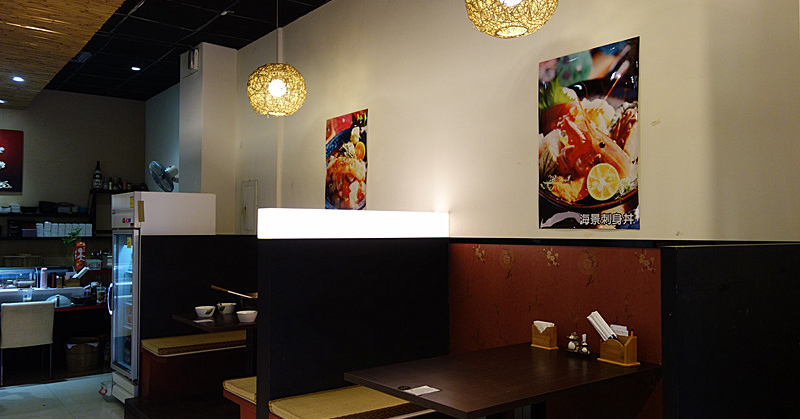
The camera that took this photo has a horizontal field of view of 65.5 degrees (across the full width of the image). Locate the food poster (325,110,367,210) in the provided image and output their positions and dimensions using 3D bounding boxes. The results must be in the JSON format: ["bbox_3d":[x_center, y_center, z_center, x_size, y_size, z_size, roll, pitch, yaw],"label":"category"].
[{"bbox_3d":[-0.420,-0.288,4.799,0.020,0.890,0.580,2,-3,-38],"label":"food poster"}]

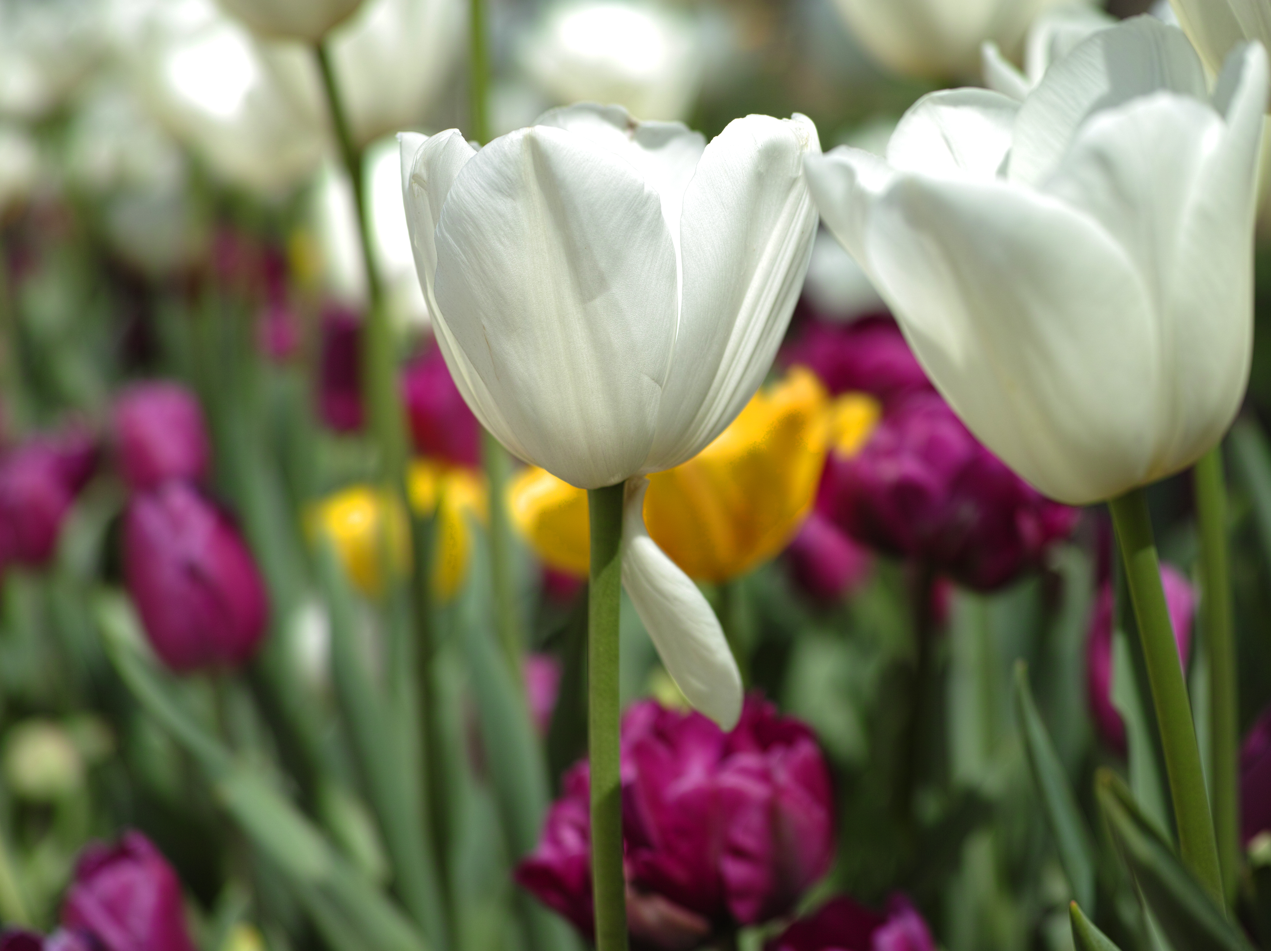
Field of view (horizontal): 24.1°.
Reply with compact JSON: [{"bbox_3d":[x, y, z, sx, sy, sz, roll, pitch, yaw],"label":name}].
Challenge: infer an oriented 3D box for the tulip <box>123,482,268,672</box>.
[{"bbox_3d":[-0.143,0.033,0.970,0.043,0.061,0.046,-12,9,2],"label":"tulip"}]

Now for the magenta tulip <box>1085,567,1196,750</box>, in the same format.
[{"bbox_3d":[0.163,0.059,0.960,0.036,0.060,0.038,0,9,0],"label":"magenta tulip"}]

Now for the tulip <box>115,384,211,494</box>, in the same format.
[{"bbox_3d":[-0.212,-0.015,1.330,0.043,0.053,0.043,0,9,0],"label":"tulip"}]

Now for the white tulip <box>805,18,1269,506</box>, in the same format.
[{"bbox_3d":[0.078,-0.041,0.575,0.090,0.090,0.086,-9,9,0],"label":"white tulip"}]

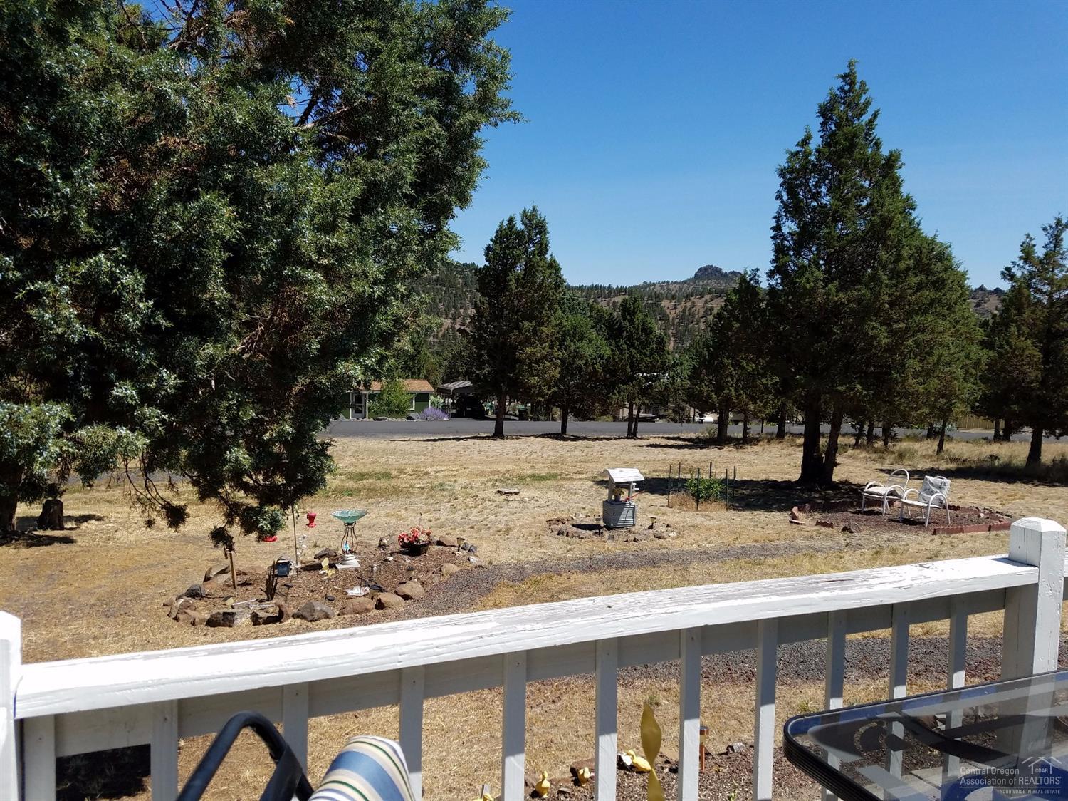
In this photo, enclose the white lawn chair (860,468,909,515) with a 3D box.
[{"bbox_3d":[6.769,1.737,15.380,0.660,0.870,0.570,0,3,-22],"label":"white lawn chair"}]

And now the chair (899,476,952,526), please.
[{"bbox_3d":[7.083,1.777,14.480,0.660,0.870,0.570,-1,3,-28],"label":"chair"}]

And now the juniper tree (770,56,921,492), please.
[{"bbox_3d":[7.591,-3.186,19.558,3.670,10.340,3.670,1,3,0],"label":"juniper tree"}]

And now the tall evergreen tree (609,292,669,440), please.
[{"bbox_3d":[4.817,-1.573,36.350,2.890,6.420,2.890,1,3,0],"label":"tall evergreen tree"}]

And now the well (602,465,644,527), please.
[{"bbox_3d":[1.505,1.598,13.676,0.570,1.010,0.480,0,3,-21],"label":"well"}]

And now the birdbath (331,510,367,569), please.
[{"bbox_3d":[-2.392,1.799,10.384,0.470,0.700,0.470,1,3,0],"label":"birdbath"}]

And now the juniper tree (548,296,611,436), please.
[{"bbox_3d":[2.060,-1.636,37.348,3.360,6.480,3.360,1,3,0],"label":"juniper tree"}]

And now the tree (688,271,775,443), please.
[{"bbox_3d":[9.934,-2.178,40.286,4.400,8.580,4.400,1,3,0],"label":"tree"}]

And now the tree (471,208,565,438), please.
[{"bbox_3d":[-0.613,-3.513,35.760,4.200,10.260,4.200,1,3,0],"label":"tree"}]

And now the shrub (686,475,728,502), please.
[{"bbox_3d":[3.459,1.777,15.987,0.800,0.560,0.800,1,3,0],"label":"shrub"}]

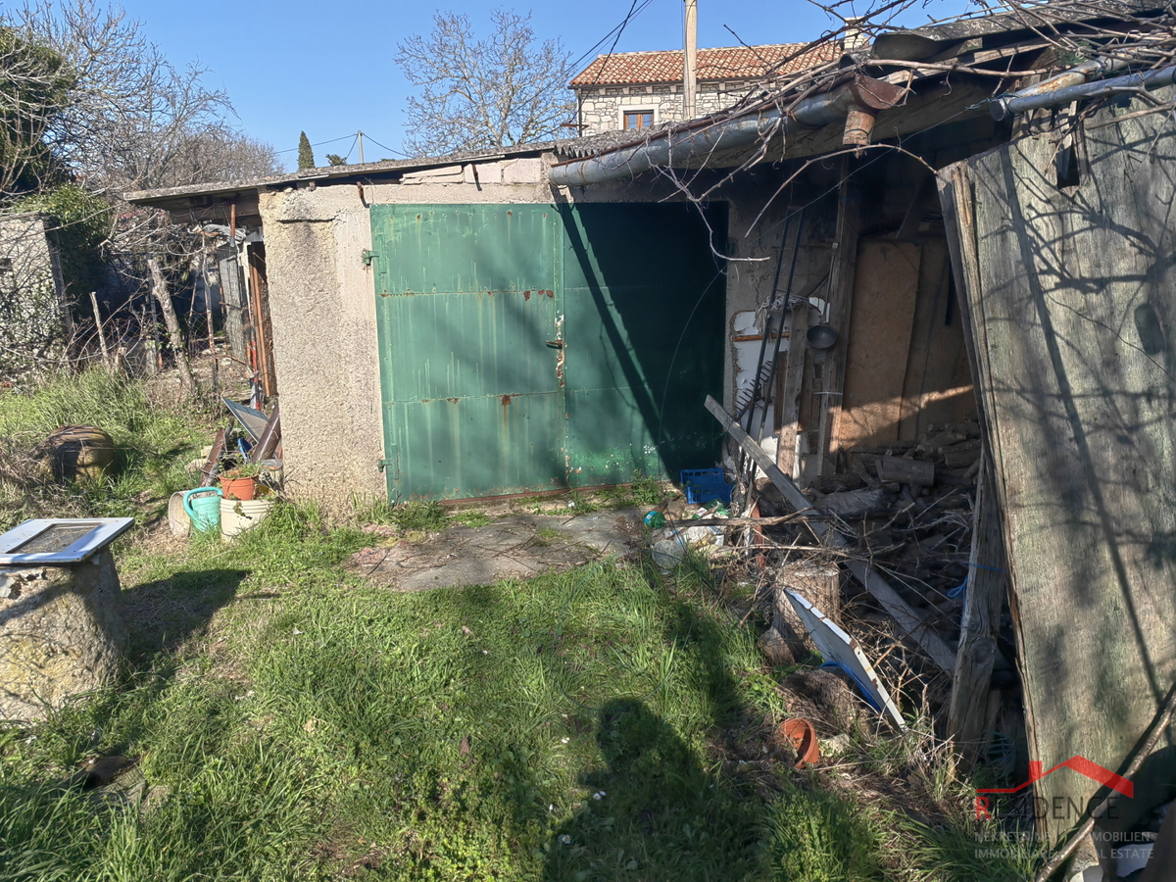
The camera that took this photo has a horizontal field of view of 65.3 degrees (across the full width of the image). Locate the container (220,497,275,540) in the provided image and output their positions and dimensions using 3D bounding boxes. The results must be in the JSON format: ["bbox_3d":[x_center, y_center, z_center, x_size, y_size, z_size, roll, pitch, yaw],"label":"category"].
[{"bbox_3d":[-2.125,0.478,5.733,0.330,0.280,0.330,-3,12,-11],"label":"container"}]

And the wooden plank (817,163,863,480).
[{"bbox_3d":[1.766,-0.814,6.430,0.140,2.311,0.120,-1,12,-11],"label":"wooden plank"}]

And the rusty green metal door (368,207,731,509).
[{"bbox_3d":[-0.194,-0.605,6.208,2.368,1.940,0.060,-3,12,-11],"label":"rusty green metal door"}]

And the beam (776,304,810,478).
[{"bbox_3d":[1.484,-0.333,6.669,0.120,1.317,0.045,3,4,-14],"label":"beam"}]

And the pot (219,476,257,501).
[{"bbox_3d":[-2.176,0.308,5.740,0.250,0.200,0.250,-5,14,-17],"label":"pot"}]

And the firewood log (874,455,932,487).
[{"bbox_3d":[2.152,0.204,6.247,0.380,0.160,0.160,6,15,12],"label":"firewood log"}]

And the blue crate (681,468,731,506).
[{"bbox_3d":[0.812,0.309,6.290,0.300,0.135,0.346,-1,12,-3],"label":"blue crate"}]

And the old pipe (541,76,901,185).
[{"bbox_3d":[0.235,-1.232,4.027,0.150,0.200,3.854,-4,14,-13],"label":"old pipe"}]

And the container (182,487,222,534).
[{"bbox_3d":[-2.403,0.438,5.730,0.260,0.290,0.240,-1,13,0],"label":"container"}]

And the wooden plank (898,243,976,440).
[{"bbox_3d":[2.739,-0.741,7.112,0.580,1.620,0.030,-1,11,-13],"label":"wooden plank"}]

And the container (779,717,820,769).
[{"bbox_3d":[0.736,1.019,3.090,0.173,0.173,0.125,11,-7,44],"label":"container"}]

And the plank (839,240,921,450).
[{"bbox_3d":[2.152,-0.611,6.829,0.520,1.650,0.025,0,11,-11],"label":"plank"}]

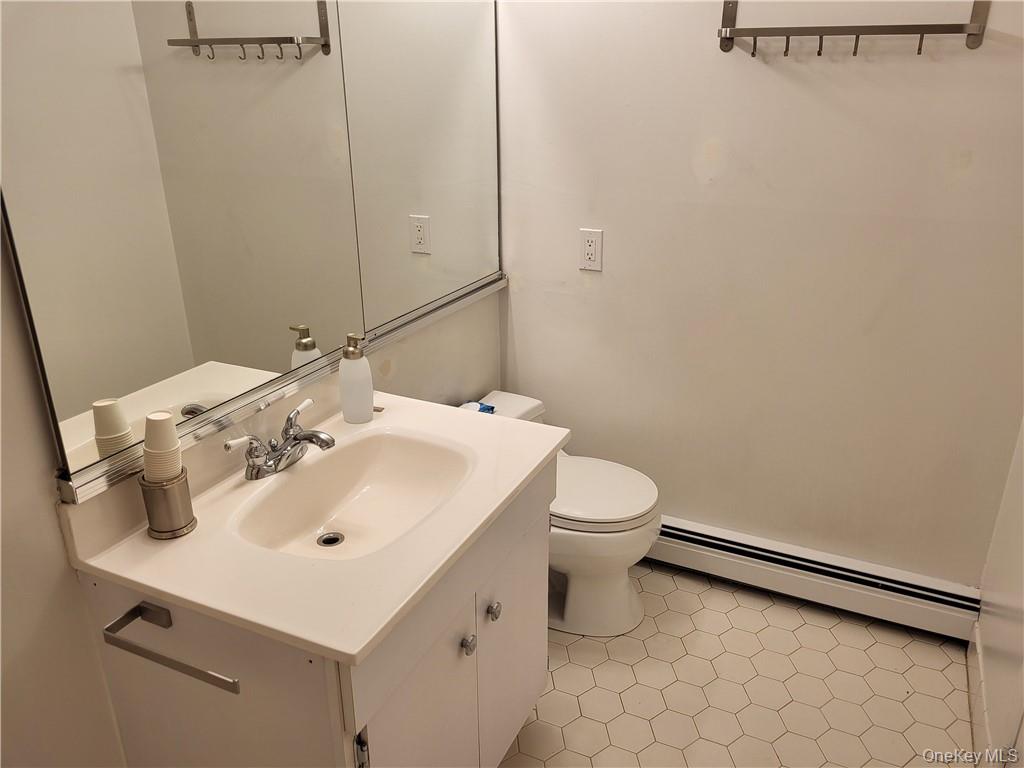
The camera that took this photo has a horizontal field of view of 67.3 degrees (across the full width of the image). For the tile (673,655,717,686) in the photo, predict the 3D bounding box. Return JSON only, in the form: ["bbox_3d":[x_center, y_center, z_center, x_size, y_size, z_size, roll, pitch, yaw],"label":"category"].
[{"bbox_3d":[0.495,0.782,2.090,0.109,0.009,0.126,-2,22,-4],"label":"tile"}]

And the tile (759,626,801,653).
[{"bbox_3d":[0.747,0.720,2.155,0.123,0.008,0.106,10,24,23],"label":"tile"}]

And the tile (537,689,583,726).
[{"bbox_3d":[0.116,0.814,1.930,0.123,0.008,0.106,10,24,23],"label":"tile"}]

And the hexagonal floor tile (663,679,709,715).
[{"bbox_3d":[0.439,0.802,1.956,0.123,0.008,0.106,10,24,23],"label":"hexagonal floor tile"}]

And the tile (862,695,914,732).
[{"bbox_3d":[0.966,0.849,1.976,0.127,0.008,0.110,10,24,23],"label":"tile"}]

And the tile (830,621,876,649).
[{"bbox_3d":[0.982,0.728,2.217,0.109,0.009,0.126,-2,22,-4],"label":"tile"}]

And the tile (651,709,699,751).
[{"bbox_3d":[0.402,0.858,1.905,0.109,0.009,0.126,-2,22,-4],"label":"tile"}]

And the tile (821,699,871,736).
[{"bbox_3d":[0.854,0.854,1.967,0.127,0.008,0.110,10,24,23],"label":"tile"}]

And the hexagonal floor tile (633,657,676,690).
[{"bbox_3d":[0.377,0.769,2.038,0.123,0.008,0.106,10,24,23],"label":"hexagonal floor tile"}]

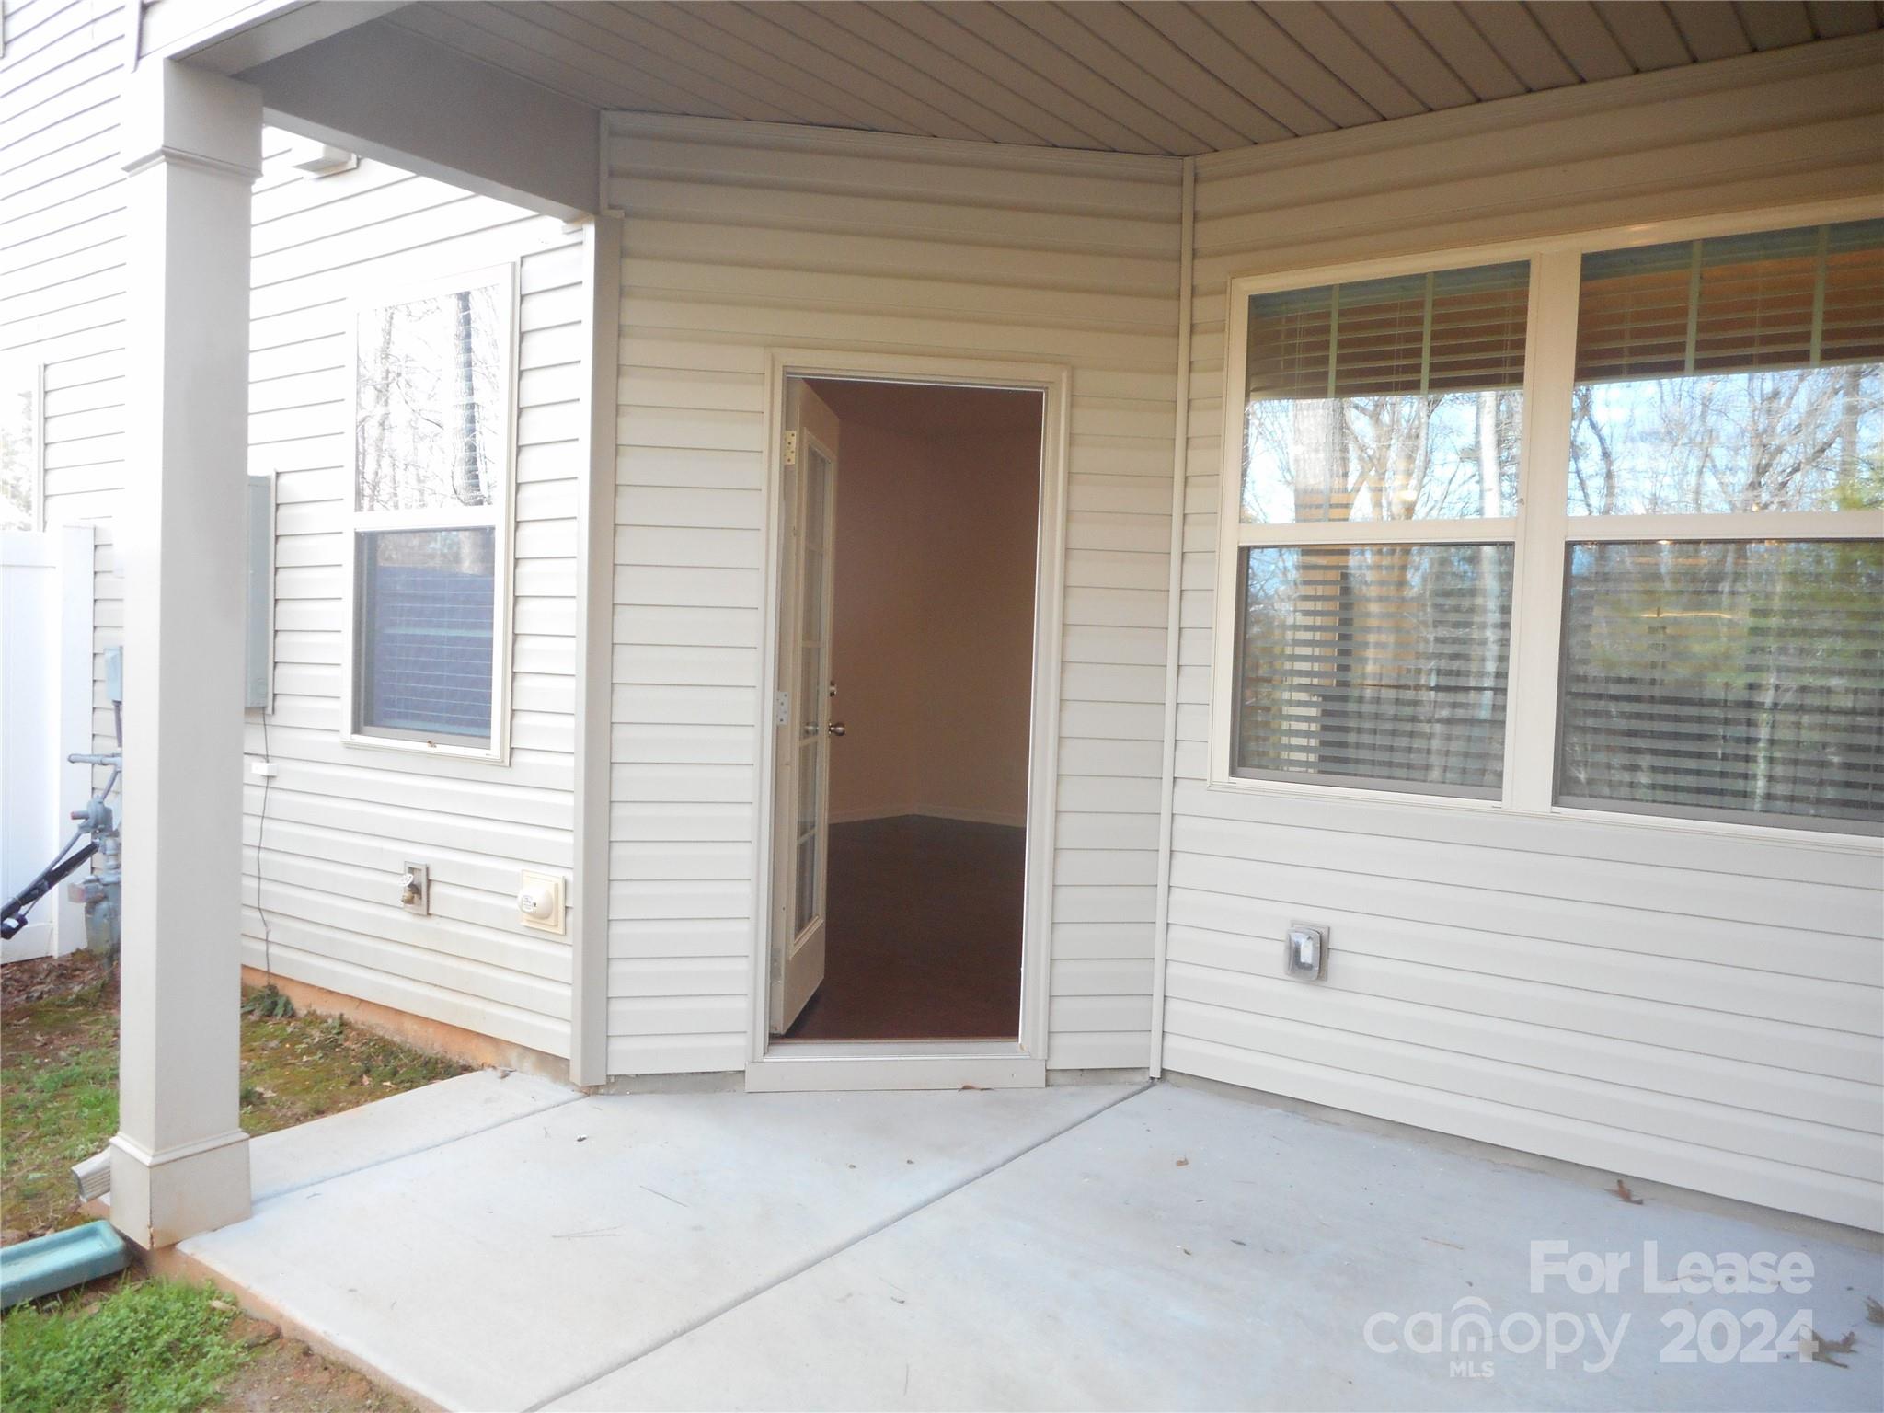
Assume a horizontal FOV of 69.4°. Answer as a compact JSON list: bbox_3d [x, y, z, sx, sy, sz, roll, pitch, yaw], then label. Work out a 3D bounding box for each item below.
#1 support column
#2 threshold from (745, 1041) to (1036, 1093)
[{"bbox_3d":[-1.707,-0.094,3.067,0.206,2.555,0.216,4,3,36],"label":"support column"},{"bbox_3d":[-0.139,1.105,4.192,0.905,0.108,0.140,1,3,-9],"label":"threshold"}]

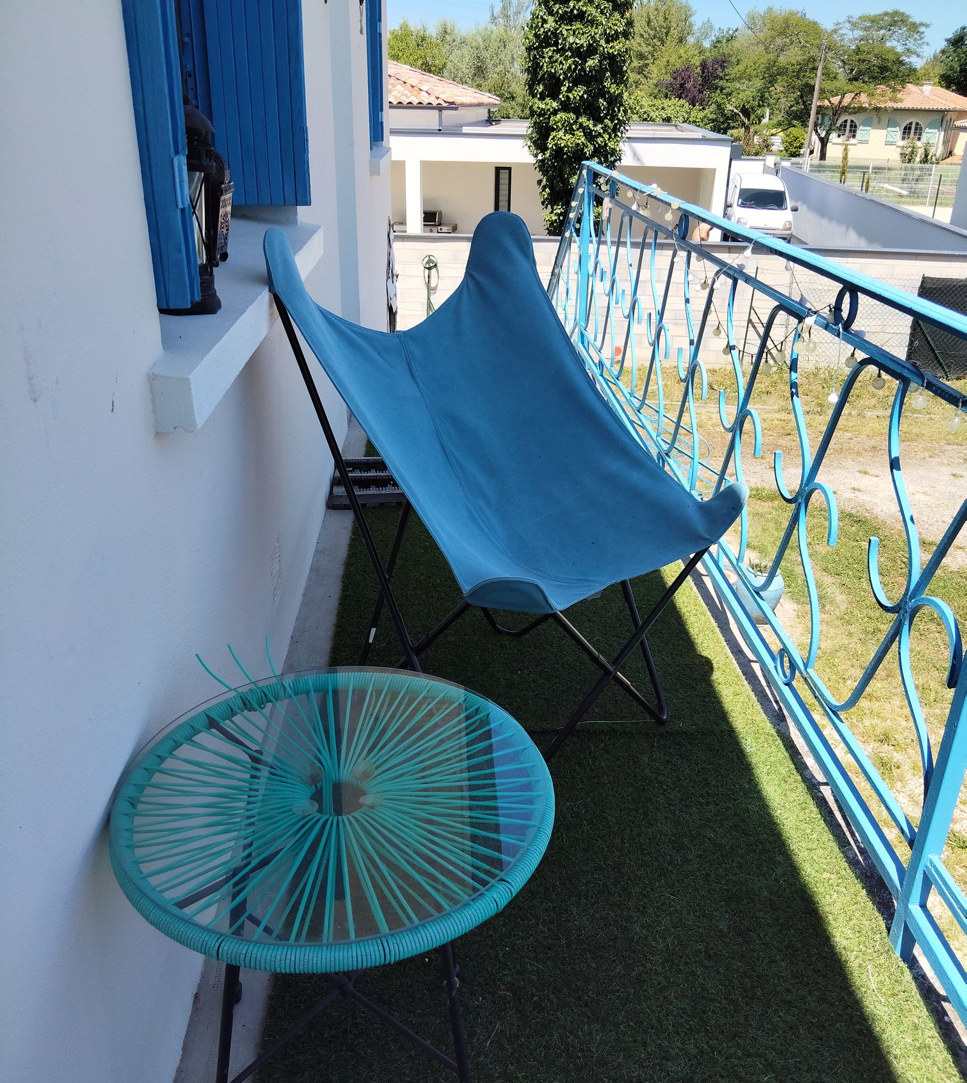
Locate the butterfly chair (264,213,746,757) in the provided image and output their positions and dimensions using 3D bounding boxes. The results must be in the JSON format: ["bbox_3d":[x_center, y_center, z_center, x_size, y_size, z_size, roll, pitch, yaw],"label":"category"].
[{"bbox_3d":[0.037,-0.068,1.795,0.656,0.996,0.720,-20,33,-38],"label":"butterfly chair"}]

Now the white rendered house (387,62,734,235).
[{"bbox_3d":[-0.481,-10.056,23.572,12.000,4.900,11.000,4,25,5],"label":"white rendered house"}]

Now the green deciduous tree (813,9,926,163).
[{"bbox_3d":[22.611,-26.475,54.646,6.400,7.800,6.000,10,27,18],"label":"green deciduous tree"}]

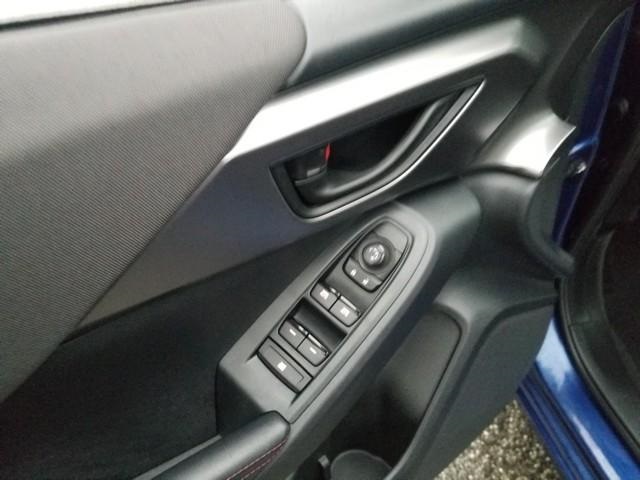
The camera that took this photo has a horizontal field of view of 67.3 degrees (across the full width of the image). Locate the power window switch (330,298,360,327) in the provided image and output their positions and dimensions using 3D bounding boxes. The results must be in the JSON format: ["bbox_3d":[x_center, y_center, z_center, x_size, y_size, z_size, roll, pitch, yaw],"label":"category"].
[{"bbox_3d":[0.022,0.065,0.429,0.025,0.010,0.016,37,76,28],"label":"power window switch"}]

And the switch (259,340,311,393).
[{"bbox_3d":[-0.031,0.110,0.421,0.054,0.010,0.018,37,76,28],"label":"switch"}]

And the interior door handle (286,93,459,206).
[{"bbox_3d":[0.048,-0.080,0.430,0.165,0.052,0.038,-25,39,-24],"label":"interior door handle"}]

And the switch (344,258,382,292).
[{"bbox_3d":[0.040,0.033,0.442,0.037,0.010,0.014,37,76,28],"label":"switch"}]

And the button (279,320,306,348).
[{"bbox_3d":[-0.024,0.084,0.431,0.025,0.010,0.016,37,76,28],"label":"button"}]

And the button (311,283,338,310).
[{"bbox_3d":[0.005,0.053,0.441,0.025,0.010,0.016,37,76,28],"label":"button"}]

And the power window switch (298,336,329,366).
[{"bbox_3d":[-0.006,0.097,0.420,0.025,0.010,0.016,37,76,28],"label":"power window switch"}]

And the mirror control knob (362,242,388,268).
[{"bbox_3d":[0.050,0.015,0.443,0.022,0.015,0.022,-6,61,11],"label":"mirror control knob"}]

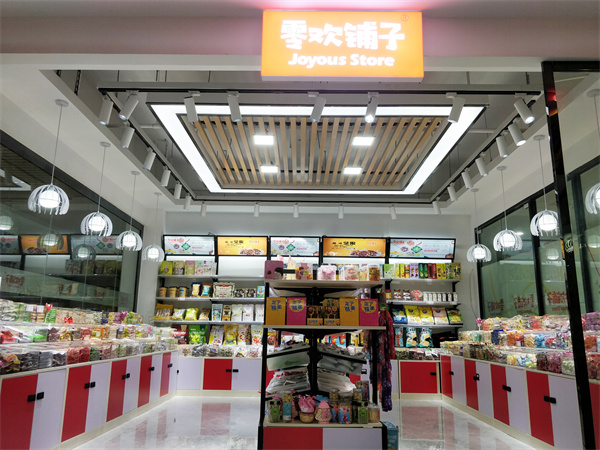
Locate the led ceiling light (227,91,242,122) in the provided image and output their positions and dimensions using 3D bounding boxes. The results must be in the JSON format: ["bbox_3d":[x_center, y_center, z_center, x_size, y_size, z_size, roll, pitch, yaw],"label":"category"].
[{"bbox_3d":[-0.600,-1.090,3.837,0.130,0.275,0.110,13,-18,-39],"label":"led ceiling light"}]

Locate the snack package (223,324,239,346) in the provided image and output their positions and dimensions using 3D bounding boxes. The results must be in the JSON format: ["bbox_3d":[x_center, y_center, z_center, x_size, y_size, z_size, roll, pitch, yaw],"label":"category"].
[{"bbox_3d":[-1.106,1.778,6.712,0.240,0.329,0.080,1,-24,1],"label":"snack package"}]

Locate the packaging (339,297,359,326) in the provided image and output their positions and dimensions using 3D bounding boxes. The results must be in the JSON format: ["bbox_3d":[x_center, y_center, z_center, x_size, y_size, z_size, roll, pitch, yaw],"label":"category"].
[{"bbox_3d":[0.346,0.614,2.941,0.132,0.196,0.095,1,-14,1],"label":"packaging"}]

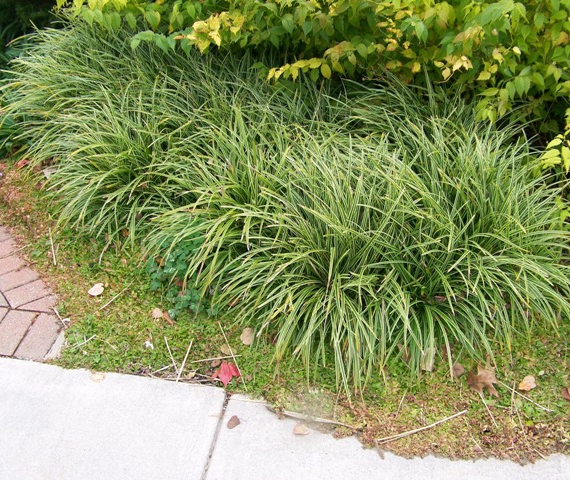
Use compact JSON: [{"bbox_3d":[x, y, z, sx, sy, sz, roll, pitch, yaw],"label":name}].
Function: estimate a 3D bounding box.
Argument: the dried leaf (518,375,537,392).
[{"bbox_3d":[0.772,0.457,2.045,0.083,0.025,0.040,-30,48,-35],"label":"dried leaf"}]

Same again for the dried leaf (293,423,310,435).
[{"bbox_3d":[0.048,0.542,1.845,0.043,0.012,0.038,4,37,3],"label":"dried leaf"}]

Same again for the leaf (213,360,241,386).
[{"bbox_3d":[-0.177,0.408,1.981,0.093,0.025,0.100,2,37,0],"label":"leaf"}]

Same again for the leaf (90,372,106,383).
[{"bbox_3d":[-0.576,0.421,1.977,0.049,0.010,0.038,5,37,4],"label":"leaf"}]

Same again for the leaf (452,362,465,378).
[{"bbox_3d":[0.562,0.420,2.087,0.036,0.018,0.059,8,38,7],"label":"leaf"}]

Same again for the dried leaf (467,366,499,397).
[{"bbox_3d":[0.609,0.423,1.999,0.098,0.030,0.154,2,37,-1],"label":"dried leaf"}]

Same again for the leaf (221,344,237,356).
[{"bbox_3d":[-0.184,0.361,2.127,0.047,0.015,0.053,-17,41,-24],"label":"leaf"}]

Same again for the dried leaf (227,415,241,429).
[{"bbox_3d":[-0.154,0.539,1.911,0.046,0.015,0.032,-27,46,-33],"label":"dried leaf"}]

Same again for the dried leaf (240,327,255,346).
[{"bbox_3d":[-0.124,0.323,2.172,0.049,0.025,0.081,9,38,9],"label":"dried leaf"}]

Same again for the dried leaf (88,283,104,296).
[{"bbox_3d":[-0.679,0.180,2.334,0.051,0.018,0.070,7,38,7],"label":"dried leaf"}]

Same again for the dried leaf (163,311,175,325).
[{"bbox_3d":[-0.391,0.263,2.173,0.018,0.018,0.074,-19,42,-26],"label":"dried leaf"}]

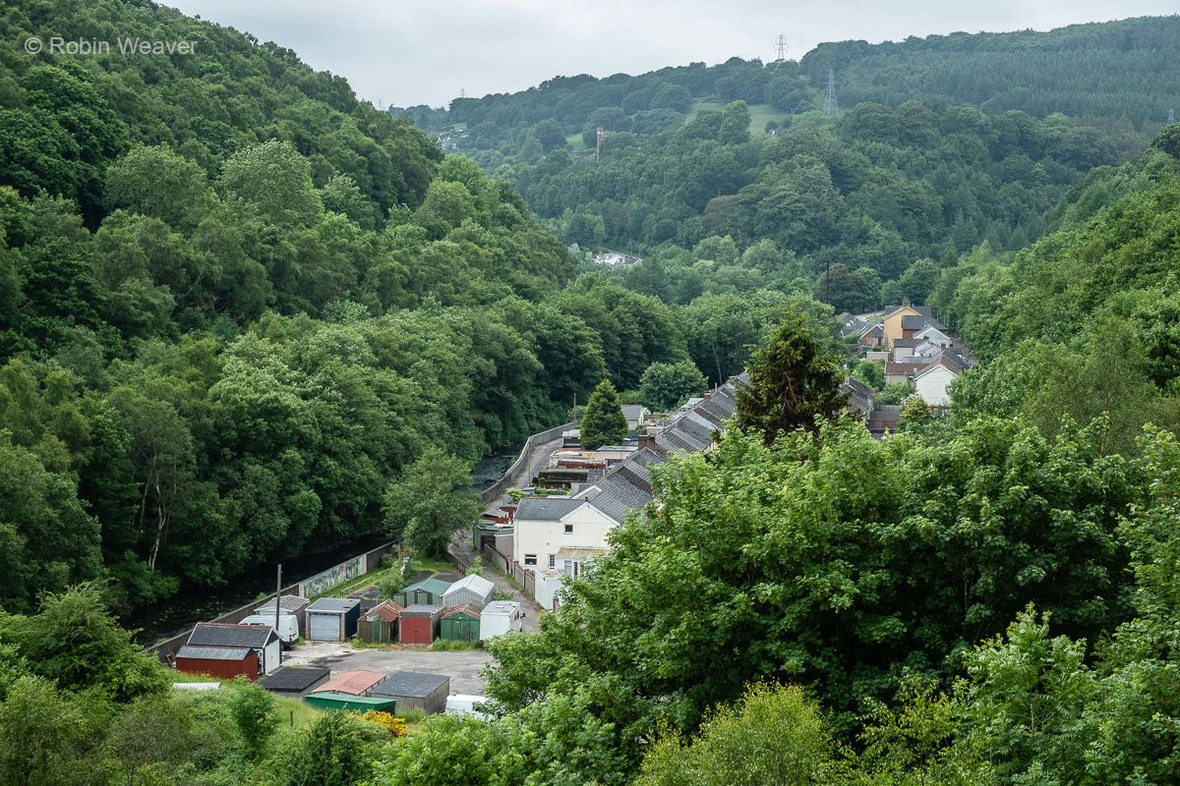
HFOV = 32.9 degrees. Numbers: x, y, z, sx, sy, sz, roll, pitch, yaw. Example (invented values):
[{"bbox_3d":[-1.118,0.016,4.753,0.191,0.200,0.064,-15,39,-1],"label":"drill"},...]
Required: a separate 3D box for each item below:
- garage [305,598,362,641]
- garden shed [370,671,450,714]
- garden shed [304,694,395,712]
[{"bbox_3d":[-19.209,17.026,149.869,3.080,2.260,4.780,1,5,7],"label":"garage"},{"bbox_3d":[-11.404,19.695,127.753,3.600,2.200,5.100,2,7,14],"label":"garden shed"},{"bbox_3d":[-15.138,20.007,125.879,5.000,2.000,2.400,2,7,20],"label":"garden shed"}]

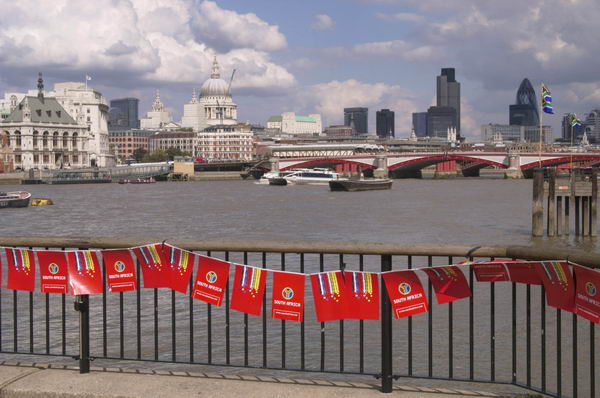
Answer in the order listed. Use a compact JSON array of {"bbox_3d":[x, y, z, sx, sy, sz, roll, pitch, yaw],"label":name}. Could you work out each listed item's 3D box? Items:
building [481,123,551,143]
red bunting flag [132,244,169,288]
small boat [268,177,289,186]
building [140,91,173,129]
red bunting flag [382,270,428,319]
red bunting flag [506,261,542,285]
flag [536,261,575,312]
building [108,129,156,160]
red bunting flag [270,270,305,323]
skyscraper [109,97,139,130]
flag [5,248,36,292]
[{"bbox_3d":[301.417,-82.141,1390.000,98.000,43.159,45.000,0,2,14],"label":"building"},{"bbox_3d":[-0.954,0.442,6.391,0.205,0.260,0.040,-11,2,18],"label":"red bunting flag"},{"bbox_3d":[-6.780,-5.330,315.000,6.000,2.000,2.300,-2,2,-37],"label":"small boat"},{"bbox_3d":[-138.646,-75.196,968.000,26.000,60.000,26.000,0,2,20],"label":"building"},{"bbox_3d":[0.640,0.579,6.060,0.215,0.300,0.055,-10,16,20],"label":"red bunting flag"},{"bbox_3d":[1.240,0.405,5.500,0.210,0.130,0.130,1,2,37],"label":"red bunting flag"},{"bbox_3d":[1.450,0.490,5.650,0.060,0.300,0.215,-18,12,-43],"label":"flag"},{"bbox_3d":[-122.957,-37.481,720.000,36.000,26.000,22.000,0,2,-6],"label":"building"},{"bbox_3d":[-0.076,0.623,6.350,0.210,0.300,0.030,3,2,15],"label":"red bunting flag"},{"bbox_3d":[-314.121,-118.776,1787.000,40.000,125.000,32.000,0,2,24],"label":"skyscraper"},{"bbox_3d":[-1.935,0.495,6.890,0.212,0.300,0.045,3,8,15],"label":"flag"}]

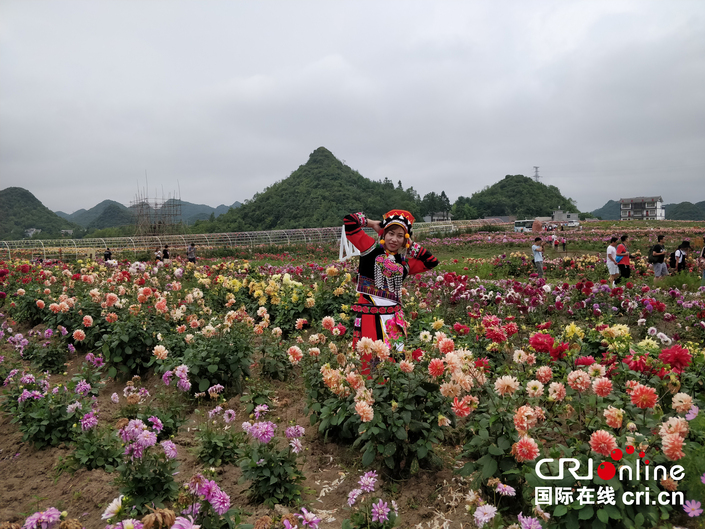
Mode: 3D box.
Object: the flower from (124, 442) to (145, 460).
[{"bbox_3d":[-1.183,1.015,2.650,0.111,0.089,0.085,-1,3,-24],"label":"flower"}]

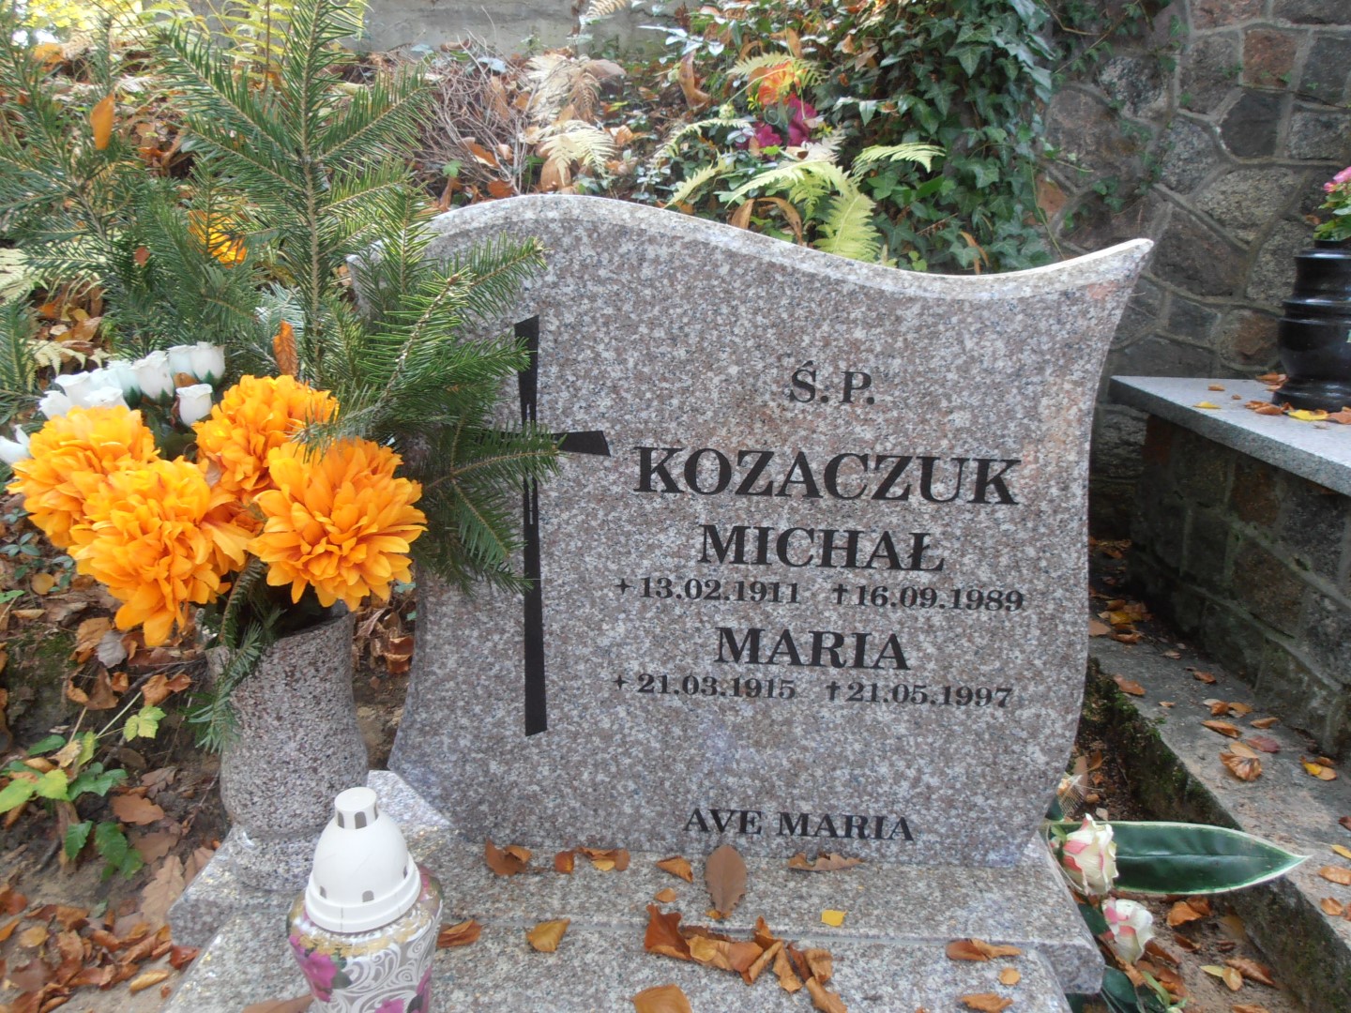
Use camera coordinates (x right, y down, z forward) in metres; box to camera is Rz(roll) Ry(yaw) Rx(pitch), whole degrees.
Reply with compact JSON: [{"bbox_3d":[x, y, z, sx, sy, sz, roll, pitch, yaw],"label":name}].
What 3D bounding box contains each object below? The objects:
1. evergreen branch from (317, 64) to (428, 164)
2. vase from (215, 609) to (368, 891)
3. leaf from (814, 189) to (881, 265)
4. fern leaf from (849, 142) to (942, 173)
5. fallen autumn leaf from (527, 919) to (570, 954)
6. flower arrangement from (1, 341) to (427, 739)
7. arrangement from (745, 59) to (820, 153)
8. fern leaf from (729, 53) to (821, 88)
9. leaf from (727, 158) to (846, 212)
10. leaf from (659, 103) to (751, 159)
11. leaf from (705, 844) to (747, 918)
[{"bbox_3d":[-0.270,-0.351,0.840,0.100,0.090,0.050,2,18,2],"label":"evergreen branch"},{"bbox_3d":[-0.366,0.221,0.915,0.147,0.265,0.147,2,18,2],"label":"vase"},{"bbox_3d":[0.269,-0.435,1.460,0.100,0.120,0.070,2,18,2],"label":"leaf"},{"bbox_3d":[0.377,-0.588,1.580,0.145,0.050,0.080,2,18,2],"label":"fern leaf"},{"bbox_3d":[-0.118,0.395,0.860,0.040,0.014,0.042,2,18,2],"label":"fallen autumn leaf"},{"bbox_3d":[-0.371,0.028,0.812,0.360,0.310,0.250,2,18,2],"label":"flower arrangement"},{"bbox_3d":[0.199,-0.753,1.760,0.135,0.165,0.120,2,18,2],"label":"arrangement"},{"bbox_3d":[0.188,-0.827,1.780,0.165,0.060,0.090,2,18,2],"label":"fern leaf"},{"bbox_3d":[0.178,-0.513,1.500,0.185,0.075,0.100,2,18,2],"label":"leaf"},{"bbox_3d":[0.053,-0.665,1.660,0.155,0.090,0.100,2,18,2],"label":"leaf"},{"bbox_3d":[0.049,0.365,0.913,0.040,0.016,0.085,2,30,2],"label":"leaf"}]

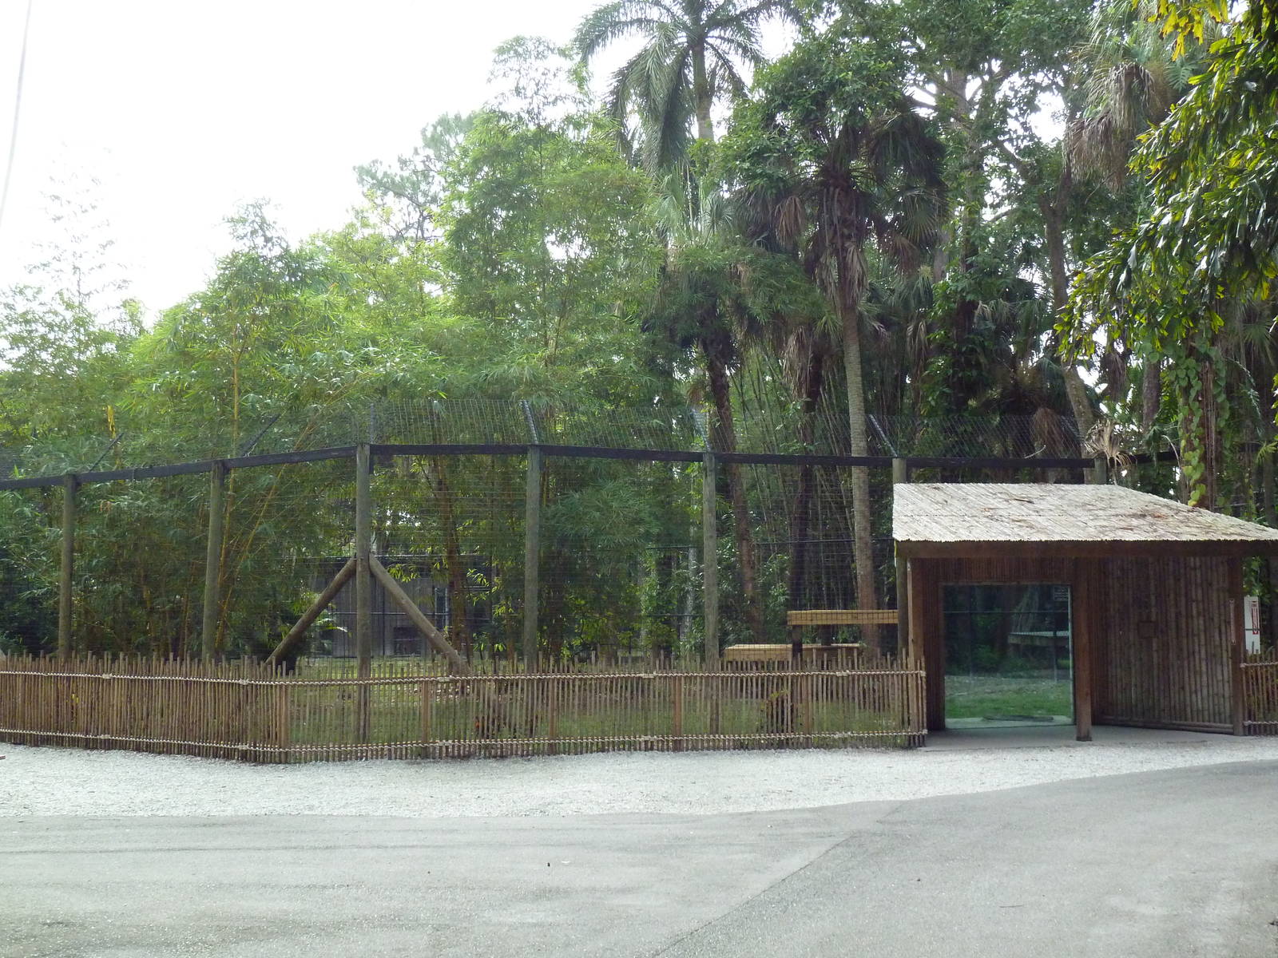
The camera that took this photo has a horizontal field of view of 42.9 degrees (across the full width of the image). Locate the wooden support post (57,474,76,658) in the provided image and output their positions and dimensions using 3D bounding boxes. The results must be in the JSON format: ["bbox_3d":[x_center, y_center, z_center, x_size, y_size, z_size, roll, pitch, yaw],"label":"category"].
[{"bbox_3d":[-7.687,1.607,21.826,0.160,3.345,0.160,0,-4,0],"label":"wooden support post"}]

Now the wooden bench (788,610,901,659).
[{"bbox_3d":[2.972,2.644,23.243,1.800,1.477,1.200,0,-4,0],"label":"wooden bench"}]

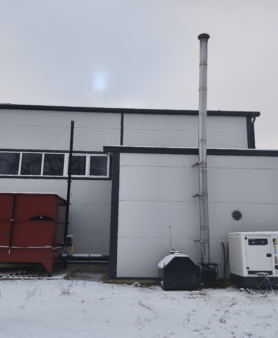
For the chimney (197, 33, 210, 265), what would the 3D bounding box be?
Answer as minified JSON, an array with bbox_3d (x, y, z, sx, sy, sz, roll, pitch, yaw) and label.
[{"bbox_3d":[2.151,-0.931,9.732,0.363,7.741,0.363,2,-11,-2],"label":"chimney"}]

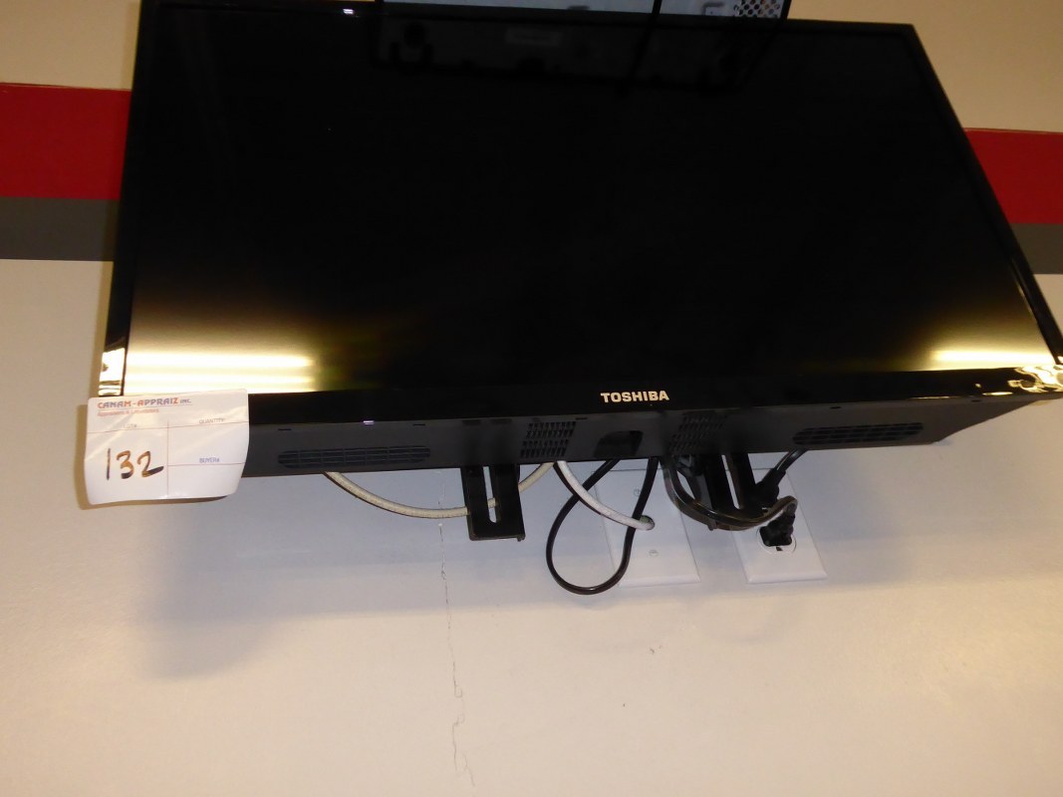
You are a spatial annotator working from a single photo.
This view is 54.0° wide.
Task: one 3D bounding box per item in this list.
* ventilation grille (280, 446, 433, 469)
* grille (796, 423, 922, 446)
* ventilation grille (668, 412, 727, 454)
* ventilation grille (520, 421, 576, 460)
[{"bbox_3d":[-0.127,0.041,0.752,0.108,0.006,0.025,-2,-32,-11],"label":"ventilation grille"},{"bbox_3d":[0.256,0.026,0.822,0.107,0.006,0.026,-2,-32,-11],"label":"grille"},{"bbox_3d":[0.124,0.025,0.788,0.035,0.006,0.057,-2,-32,-11],"label":"ventilation grille"},{"bbox_3d":[0.011,0.029,0.766,0.035,0.006,0.053,-2,-32,-11],"label":"ventilation grille"}]

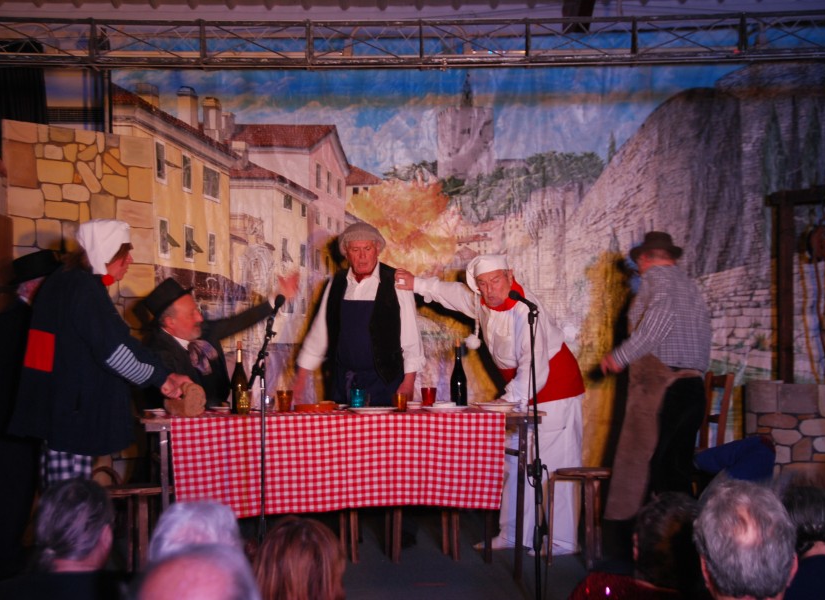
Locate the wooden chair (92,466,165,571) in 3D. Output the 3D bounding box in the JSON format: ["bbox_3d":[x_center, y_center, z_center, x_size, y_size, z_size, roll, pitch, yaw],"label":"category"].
[{"bbox_3d":[-1.230,1.050,8.250,0.340,0.470,0.340,0,-1,-18],"label":"wooden chair"}]

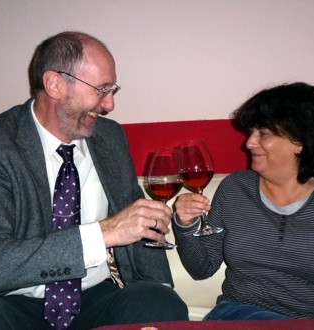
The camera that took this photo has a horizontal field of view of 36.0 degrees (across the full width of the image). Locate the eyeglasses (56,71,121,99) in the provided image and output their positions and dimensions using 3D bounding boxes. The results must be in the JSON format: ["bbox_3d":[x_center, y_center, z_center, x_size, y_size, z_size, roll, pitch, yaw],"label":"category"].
[{"bbox_3d":[-0.166,-0.190,1.128,0.137,0.040,0.138,25,16,10],"label":"eyeglasses"}]

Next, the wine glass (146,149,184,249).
[{"bbox_3d":[0.018,0.074,1.090,0.079,0.217,0.079,4,-1,0],"label":"wine glass"}]

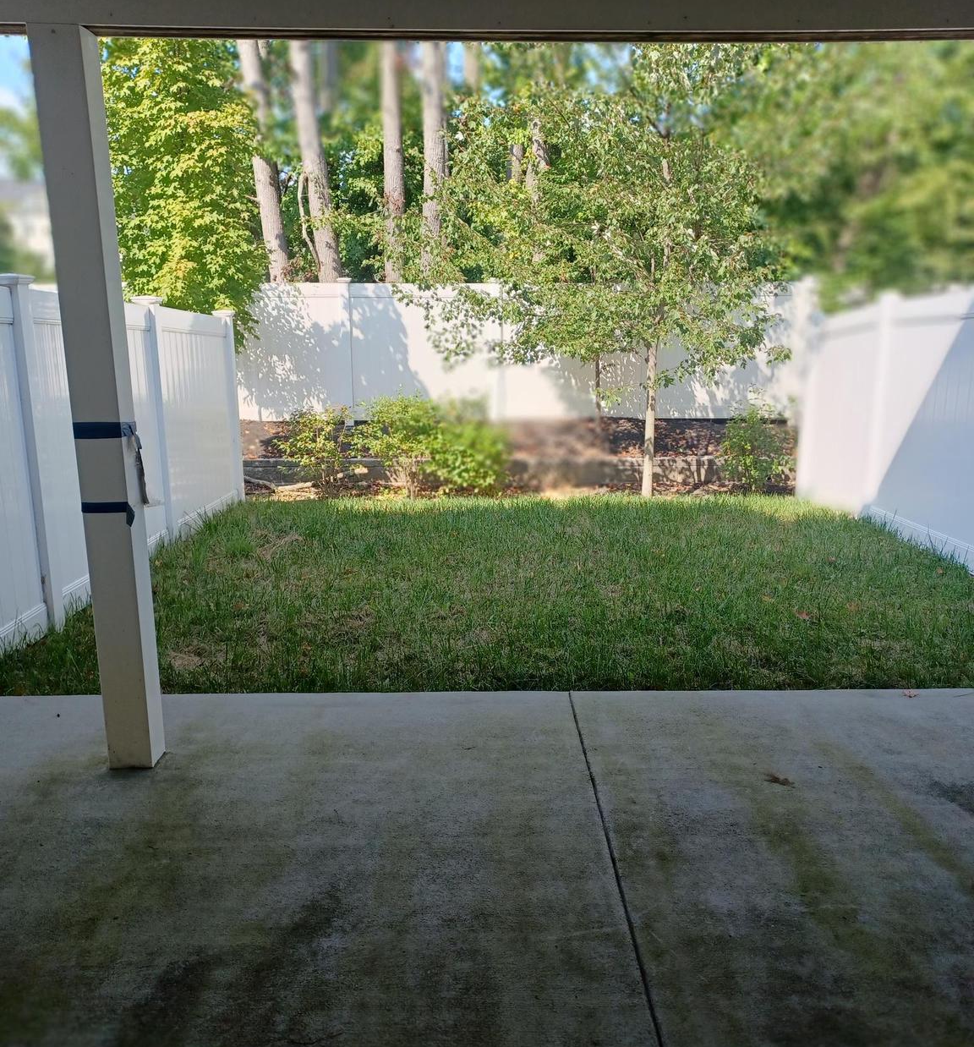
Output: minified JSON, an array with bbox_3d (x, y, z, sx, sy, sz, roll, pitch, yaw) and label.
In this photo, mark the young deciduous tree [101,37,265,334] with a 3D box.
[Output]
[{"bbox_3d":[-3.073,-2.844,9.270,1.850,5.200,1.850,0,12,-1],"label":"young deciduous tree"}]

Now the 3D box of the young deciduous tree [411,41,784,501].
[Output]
[{"bbox_3d":[1.101,-2.685,9.050,3.650,4.900,3.400,0,12,-1],"label":"young deciduous tree"}]

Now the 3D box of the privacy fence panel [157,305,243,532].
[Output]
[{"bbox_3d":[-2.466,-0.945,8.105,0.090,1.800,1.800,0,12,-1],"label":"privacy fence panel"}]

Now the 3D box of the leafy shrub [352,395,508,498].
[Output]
[{"bbox_3d":[-0.609,-0.785,9.391,1.500,1.020,1.150,0,12,-1],"label":"leafy shrub"}]

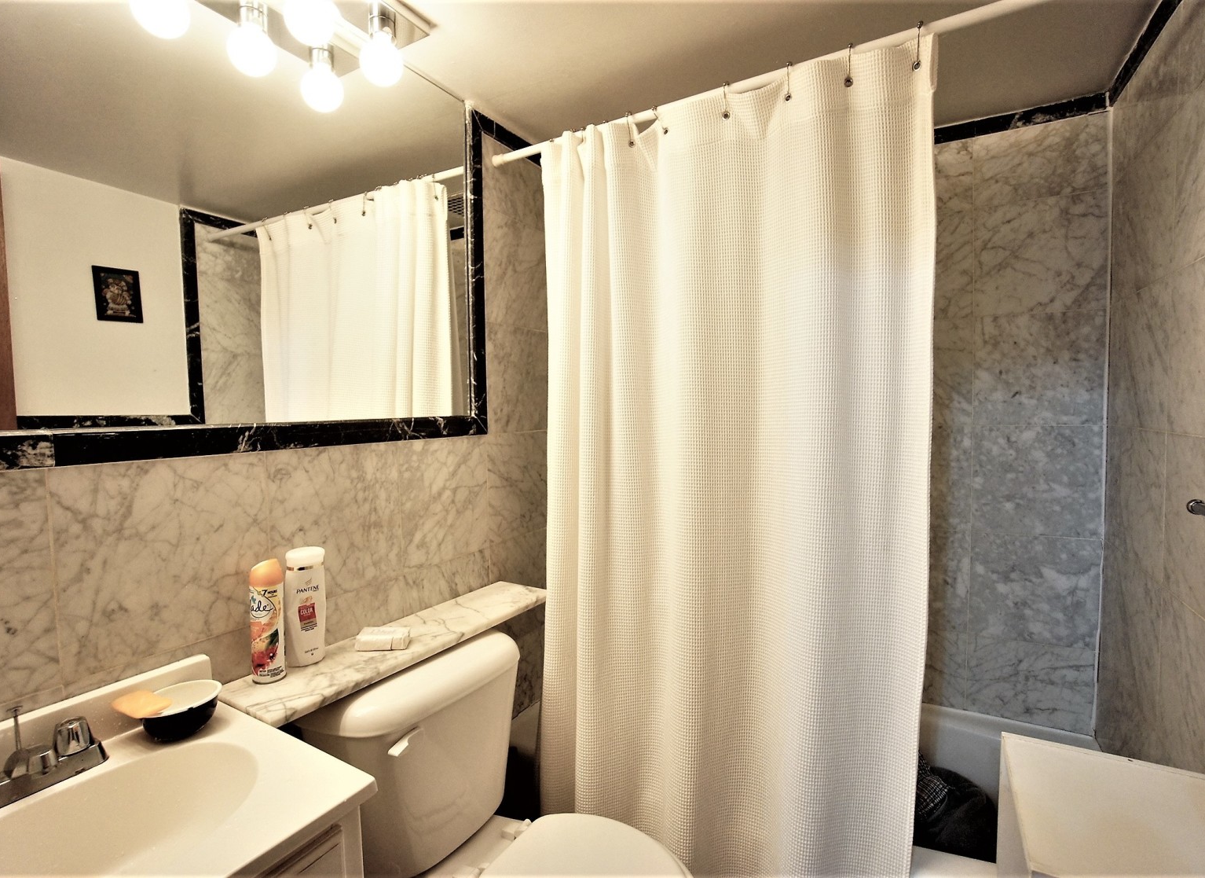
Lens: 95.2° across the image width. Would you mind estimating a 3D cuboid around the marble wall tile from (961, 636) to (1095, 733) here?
[{"bbox_3d":[1.220,0.694,1.575,0.293,0.235,0.013,1,3,30],"label":"marble wall tile"}]

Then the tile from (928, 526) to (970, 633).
[{"bbox_3d":[0.956,0.421,1.712,0.305,0.305,0.013,1,3,30],"label":"tile"}]

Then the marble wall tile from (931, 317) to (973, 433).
[{"bbox_3d":[0.943,-0.193,1.675,0.303,0.305,0.012,1,3,31],"label":"marble wall tile"}]

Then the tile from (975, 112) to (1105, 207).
[{"bbox_3d":[1.194,-0.756,1.504,0.293,0.203,0.013,1,3,30],"label":"tile"}]

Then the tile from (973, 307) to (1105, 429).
[{"bbox_3d":[1.204,-0.194,1.532,0.293,0.311,0.013,1,3,30],"label":"tile"}]

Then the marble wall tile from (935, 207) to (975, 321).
[{"bbox_3d":[0.935,-0.500,1.659,0.303,0.305,0.012,1,3,31],"label":"marble wall tile"}]

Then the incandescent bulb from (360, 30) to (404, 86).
[{"bbox_3d":[-0.446,-0.767,1.105,0.080,0.103,0.080,1,3,30],"label":"incandescent bulb"}]

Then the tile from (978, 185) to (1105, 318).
[{"bbox_3d":[1.198,-0.502,1.517,0.293,0.306,0.013,1,3,30],"label":"tile"}]

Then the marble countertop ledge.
[{"bbox_3d":[-0.400,0.429,1.210,0.185,0.021,0.714,1,3,30],"label":"marble countertop ledge"}]

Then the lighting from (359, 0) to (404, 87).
[{"bbox_3d":[-0.446,-0.782,1.104,0.082,0.132,0.082,1,3,30],"label":"lighting"}]

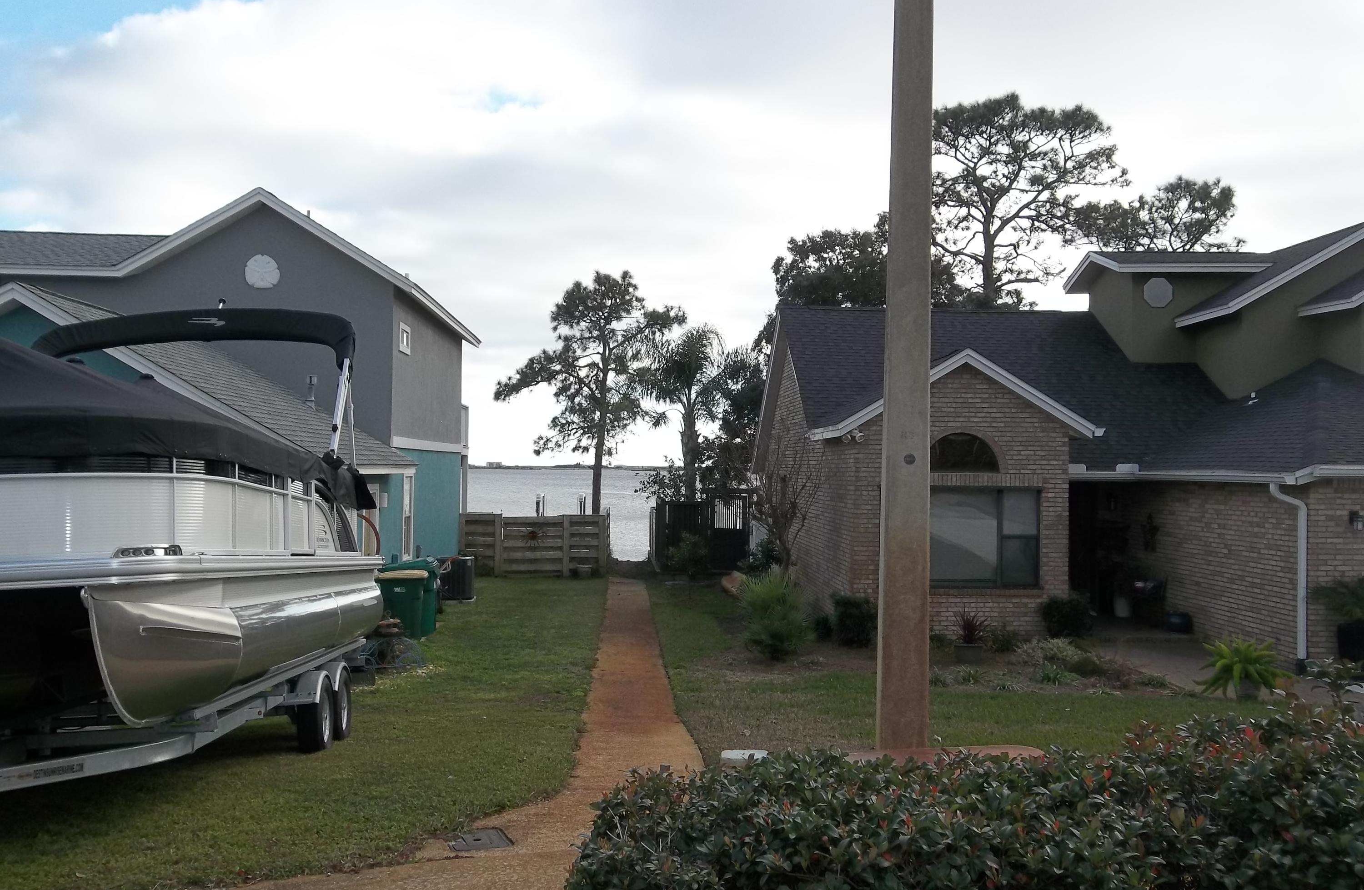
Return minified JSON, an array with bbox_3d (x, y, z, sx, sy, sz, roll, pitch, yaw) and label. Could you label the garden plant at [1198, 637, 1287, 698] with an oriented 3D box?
[{"bbox_3d":[6.007,2.384,13.500,0.980,0.670,0.950,0,-1,-3],"label":"garden plant"}]

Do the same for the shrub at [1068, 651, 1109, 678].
[{"bbox_3d":[4.862,2.629,15.100,0.500,0.330,0.480,0,-1,-3],"label":"shrub"}]

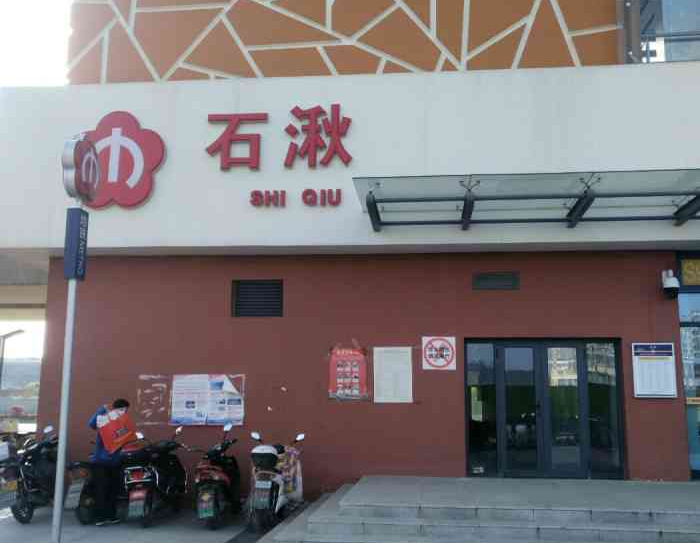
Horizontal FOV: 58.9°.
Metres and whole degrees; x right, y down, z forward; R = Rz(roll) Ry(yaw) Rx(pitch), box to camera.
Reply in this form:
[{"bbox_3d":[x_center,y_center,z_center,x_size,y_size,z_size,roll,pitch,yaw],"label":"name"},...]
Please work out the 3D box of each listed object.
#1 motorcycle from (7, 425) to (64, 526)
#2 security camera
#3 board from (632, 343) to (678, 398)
[{"bbox_3d":[-4.400,2.890,8.850,0.640,1.140,1.620,2,-11,-4],"label":"motorcycle"},{"bbox_3d":[4.945,0.192,9.536,0.270,0.440,0.360,-1,-11,6],"label":"security camera"},{"bbox_3d":[4.642,1.509,9.452,0.630,0.810,0.040,-1,-12,7],"label":"board"}]

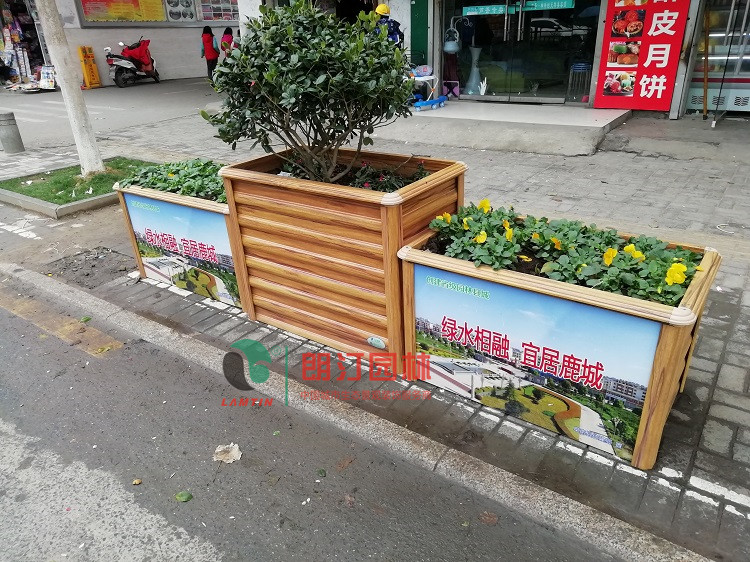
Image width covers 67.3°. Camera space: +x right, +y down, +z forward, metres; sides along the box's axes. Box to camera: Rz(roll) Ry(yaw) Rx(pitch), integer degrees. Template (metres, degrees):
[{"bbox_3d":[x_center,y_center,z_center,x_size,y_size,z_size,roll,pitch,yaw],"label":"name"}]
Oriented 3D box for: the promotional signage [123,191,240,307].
[{"bbox_3d":[-1.119,-0.190,3.275,0.898,0.550,0.029,14,30,32],"label":"promotional signage"}]

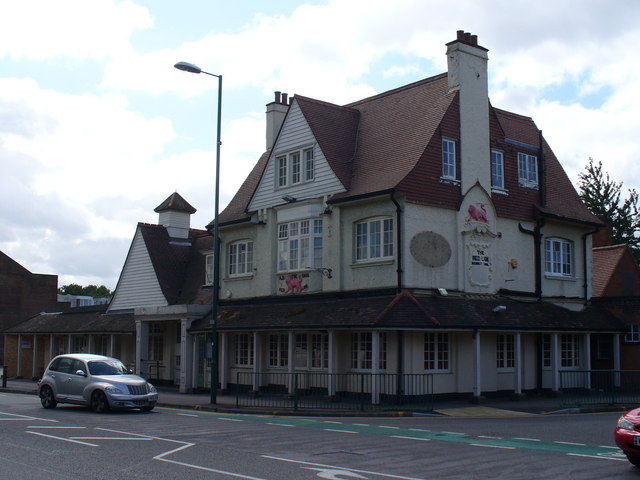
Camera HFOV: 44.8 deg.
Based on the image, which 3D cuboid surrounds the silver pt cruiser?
[{"bbox_3d":[-6.496,4.173,22.825,4.290,1.600,1.720,-6,-10,38],"label":"silver pt cruiser"}]

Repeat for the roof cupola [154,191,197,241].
[{"bbox_3d":[-7.200,-1.198,38.911,1.546,2.478,1.546,7,-10,-41],"label":"roof cupola"}]

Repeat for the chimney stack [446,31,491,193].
[{"bbox_3d":[5.500,-4.666,28.630,1.666,6.180,0.612,6,-10,-38],"label":"chimney stack"}]

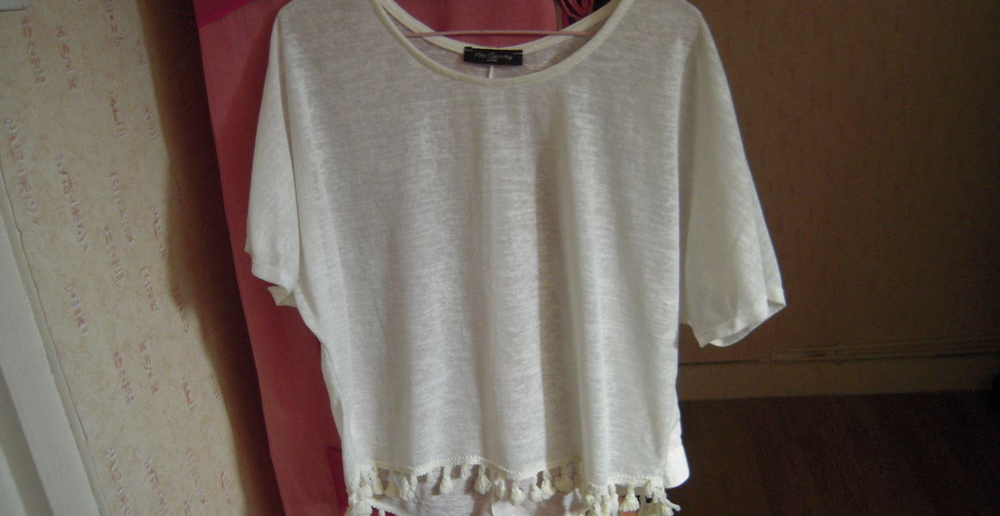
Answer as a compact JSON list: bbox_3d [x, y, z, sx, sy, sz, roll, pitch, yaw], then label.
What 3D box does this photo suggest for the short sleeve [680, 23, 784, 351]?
[{"bbox_3d":[0.262,-0.070,0.903,0.140,0.385,0.100,-2,26,0],"label":"short sleeve"}]

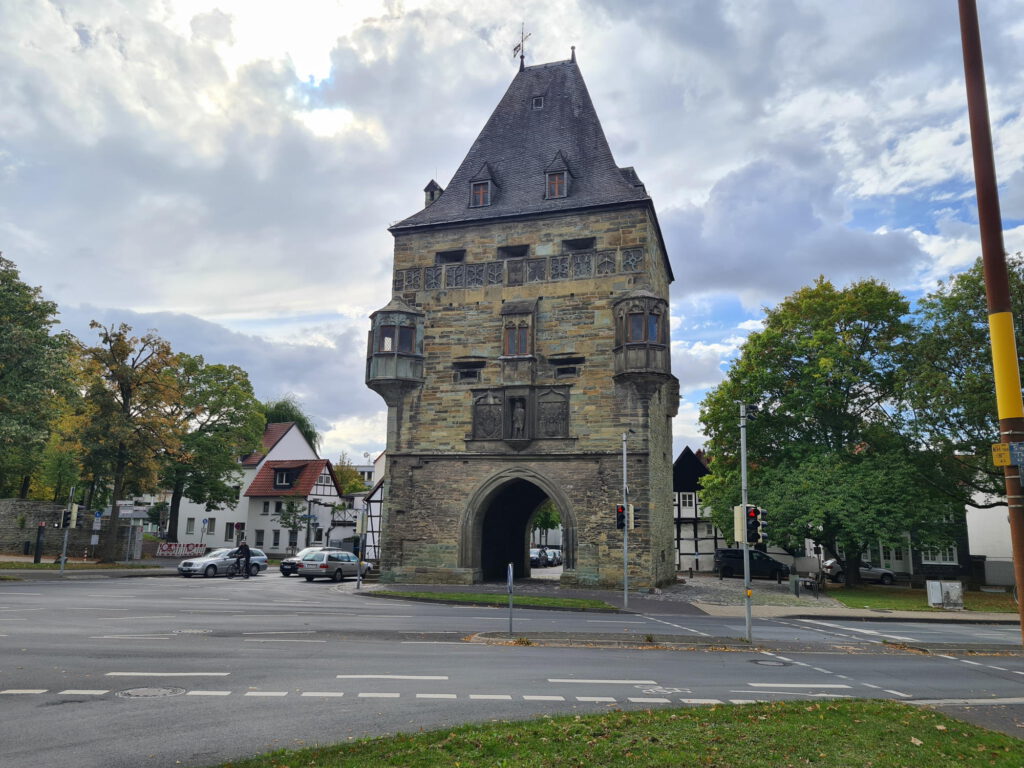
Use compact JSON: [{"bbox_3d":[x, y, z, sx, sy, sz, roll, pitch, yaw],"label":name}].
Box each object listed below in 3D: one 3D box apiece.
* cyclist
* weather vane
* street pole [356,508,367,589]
[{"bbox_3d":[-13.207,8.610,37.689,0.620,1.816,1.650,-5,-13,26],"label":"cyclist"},{"bbox_3d":[0.595,-20.902,47.743,0.350,3.373,1.900,8,-13,-29],"label":"weather vane"},{"bbox_3d":[-6.149,6.726,31.624,0.140,3.339,0.140,1,-11,0],"label":"street pole"}]

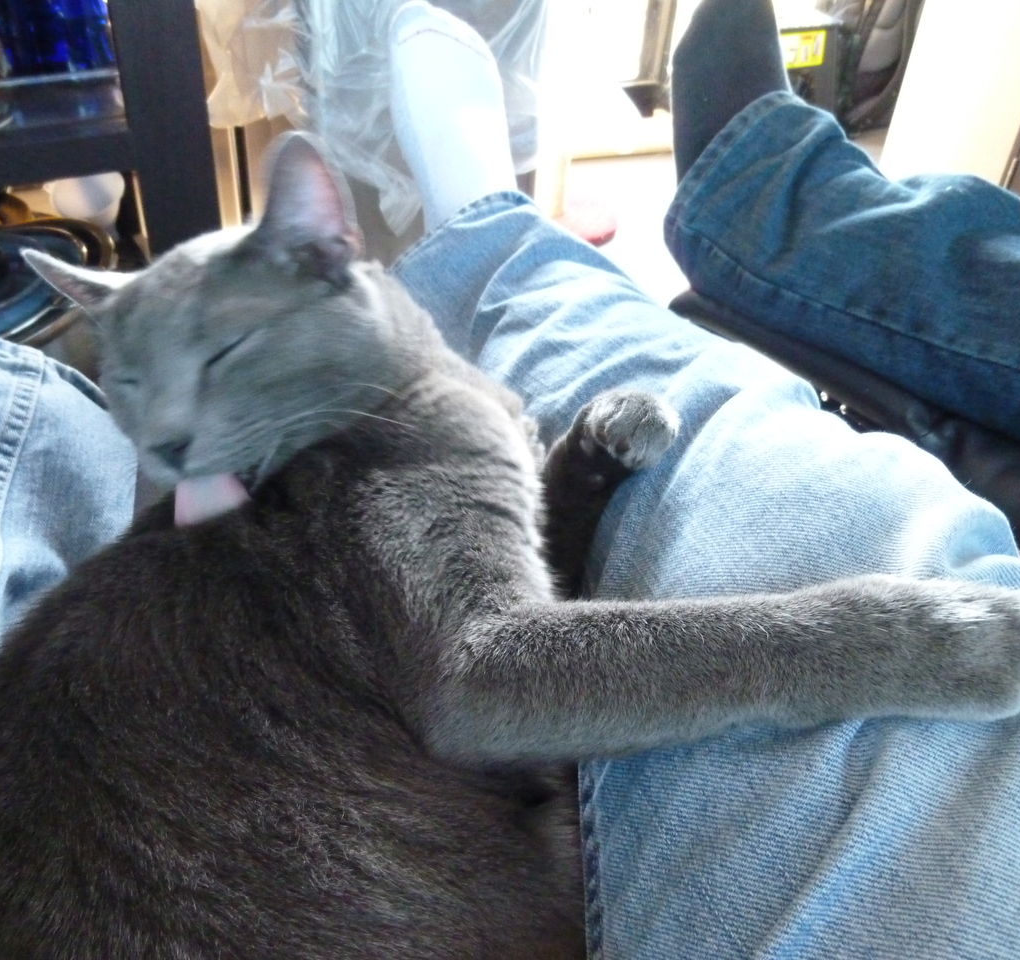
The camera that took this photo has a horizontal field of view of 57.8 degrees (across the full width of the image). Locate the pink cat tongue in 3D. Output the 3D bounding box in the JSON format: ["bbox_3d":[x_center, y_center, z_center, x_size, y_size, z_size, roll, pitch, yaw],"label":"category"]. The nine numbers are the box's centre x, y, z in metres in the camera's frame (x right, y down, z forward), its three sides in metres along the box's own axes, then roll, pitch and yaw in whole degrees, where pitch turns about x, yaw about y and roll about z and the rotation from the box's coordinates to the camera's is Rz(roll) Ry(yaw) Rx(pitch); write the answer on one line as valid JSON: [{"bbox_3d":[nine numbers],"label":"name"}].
[{"bbox_3d":[-0.122,0.008,0.378,0.027,0.012,0.019,4,31,12],"label":"pink cat tongue"}]

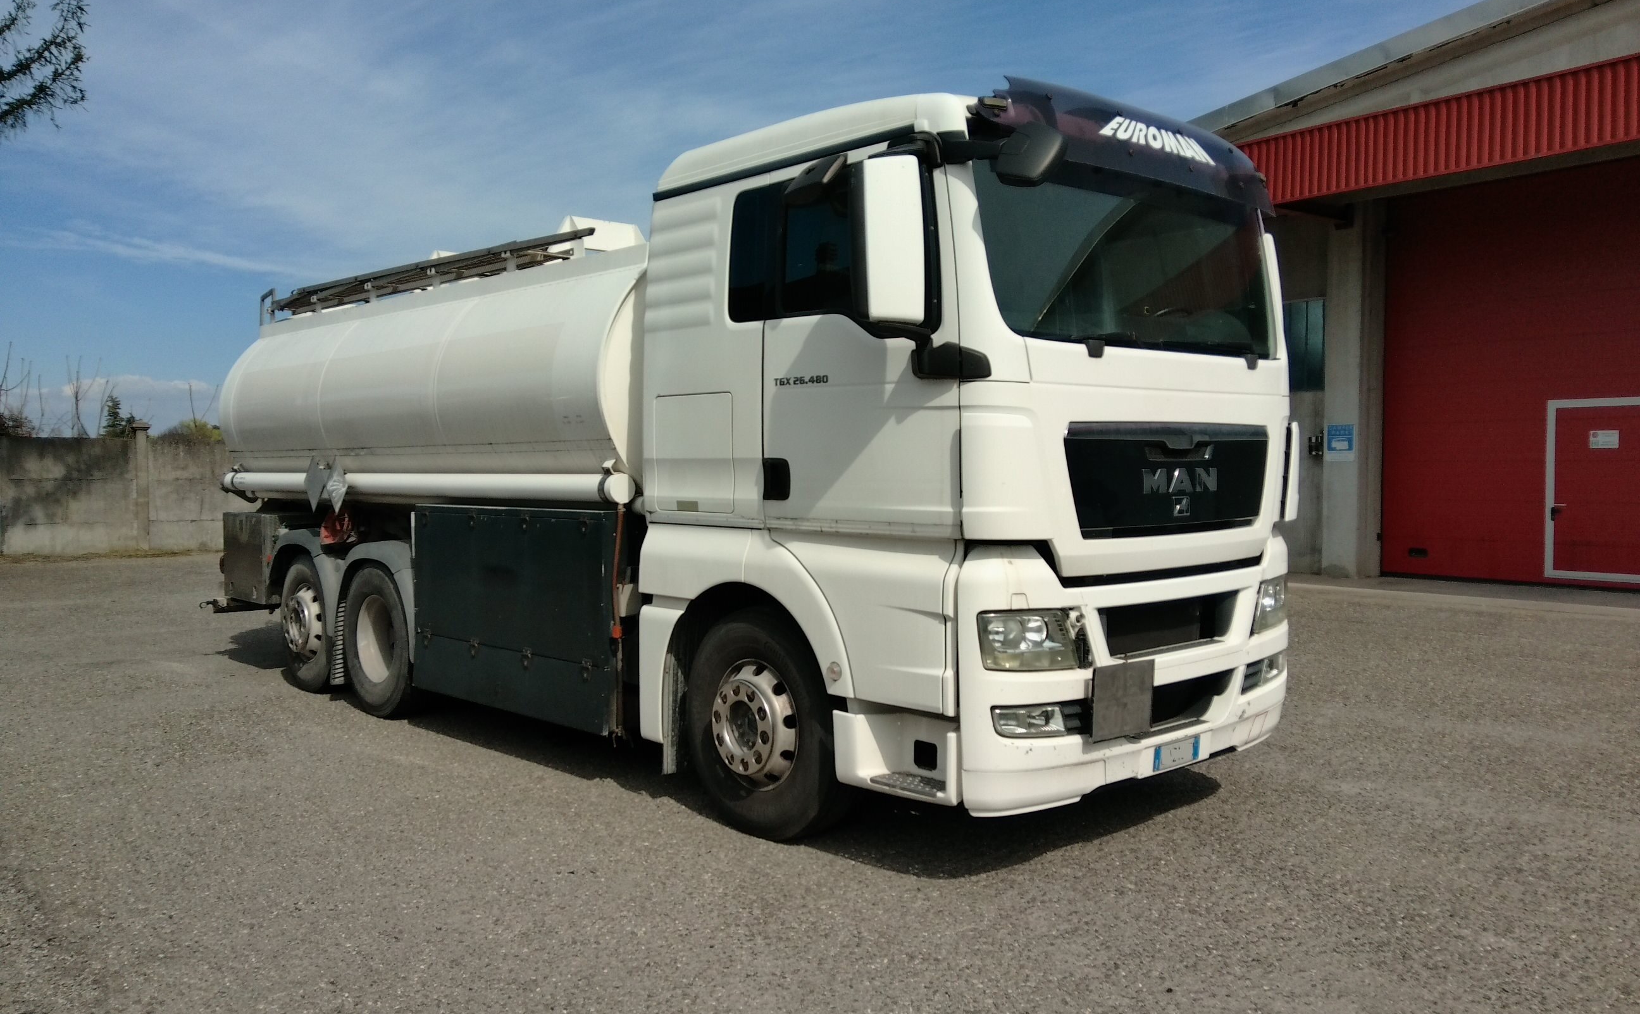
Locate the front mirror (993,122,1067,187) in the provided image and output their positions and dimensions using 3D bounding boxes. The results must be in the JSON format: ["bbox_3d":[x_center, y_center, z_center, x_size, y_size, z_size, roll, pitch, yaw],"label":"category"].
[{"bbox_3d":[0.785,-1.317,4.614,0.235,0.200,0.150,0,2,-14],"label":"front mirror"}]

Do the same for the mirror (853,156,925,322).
[{"bbox_3d":[0.269,-1.011,4.661,0.230,0.615,0.150,-1,2,-24],"label":"mirror"}]

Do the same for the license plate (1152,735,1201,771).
[{"bbox_3d":[1.559,1.074,5.364,0.360,0.110,0.020,-2,2,-44],"label":"license plate"}]

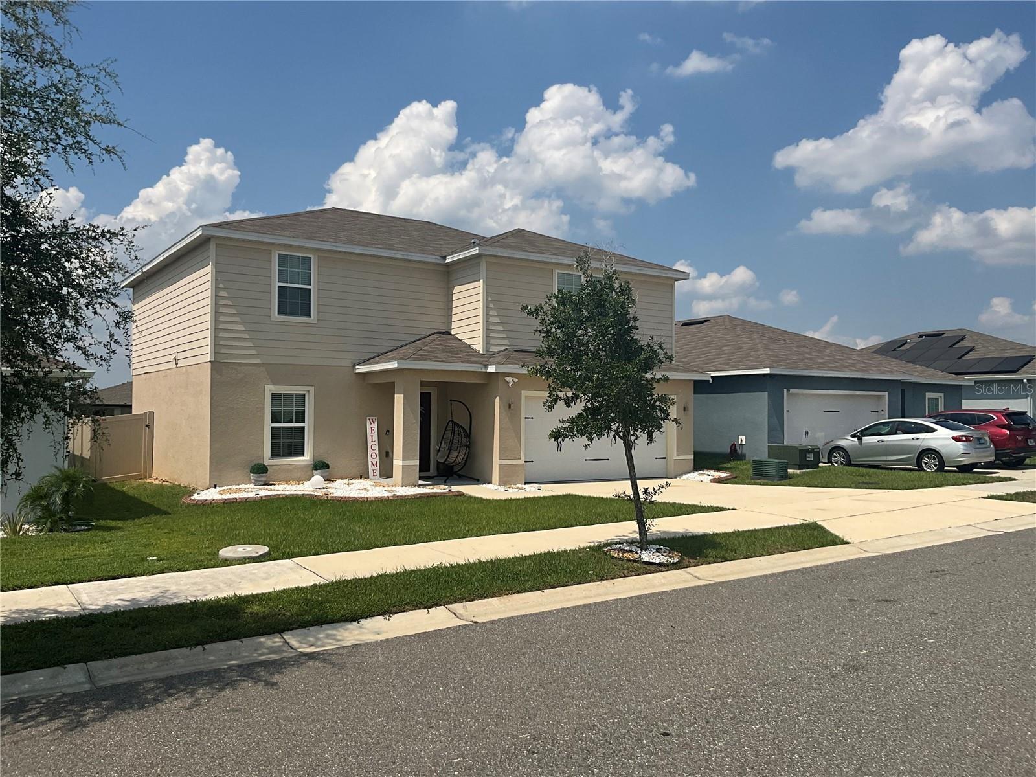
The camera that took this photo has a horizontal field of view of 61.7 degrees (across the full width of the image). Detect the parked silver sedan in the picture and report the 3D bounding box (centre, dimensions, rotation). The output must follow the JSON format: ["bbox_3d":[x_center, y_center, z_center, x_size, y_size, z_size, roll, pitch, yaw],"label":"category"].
[{"bbox_3d":[10.682,1.557,24.146,1.800,1.460,4.670,2,-2,-33],"label":"parked silver sedan"}]

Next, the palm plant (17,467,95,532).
[{"bbox_3d":[-7.349,1.763,13.800,1.250,1.050,1.250,2,-2,-33],"label":"palm plant"}]

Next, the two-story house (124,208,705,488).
[{"bbox_3d":[-3.581,-1.491,25.826,13.150,7.910,12.750,2,-2,-33],"label":"two-story house"}]

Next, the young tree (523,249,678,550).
[{"bbox_3d":[1.160,0.166,12.250,2.100,4.200,2.100,0,-2,0],"label":"young tree"}]

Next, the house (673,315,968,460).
[{"bbox_3d":[7.508,-0.171,35.810,12.300,5.370,17.700,2,-2,-33],"label":"house"}]

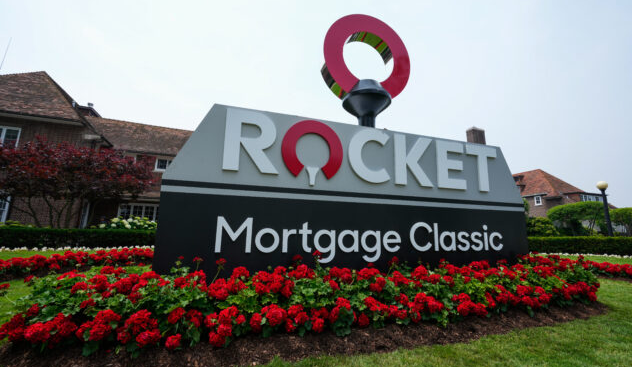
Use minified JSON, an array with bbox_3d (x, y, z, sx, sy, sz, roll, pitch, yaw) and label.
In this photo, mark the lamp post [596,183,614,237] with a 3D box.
[{"bbox_3d":[13.725,1.565,13.190,0.400,3.387,0.400,1,-9,0],"label":"lamp post"}]

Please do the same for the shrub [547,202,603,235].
[{"bbox_3d":[13.988,2.285,14.931,2.500,2.547,2.500,1,-9,0],"label":"shrub"}]

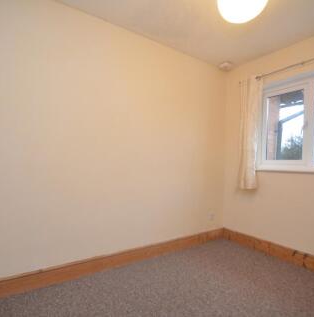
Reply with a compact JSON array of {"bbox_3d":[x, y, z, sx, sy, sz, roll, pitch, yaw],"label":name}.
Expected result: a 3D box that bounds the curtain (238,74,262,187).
[{"bbox_3d":[1.134,-0.298,2.427,0.111,1.346,0.274,1,0,-38],"label":"curtain"}]

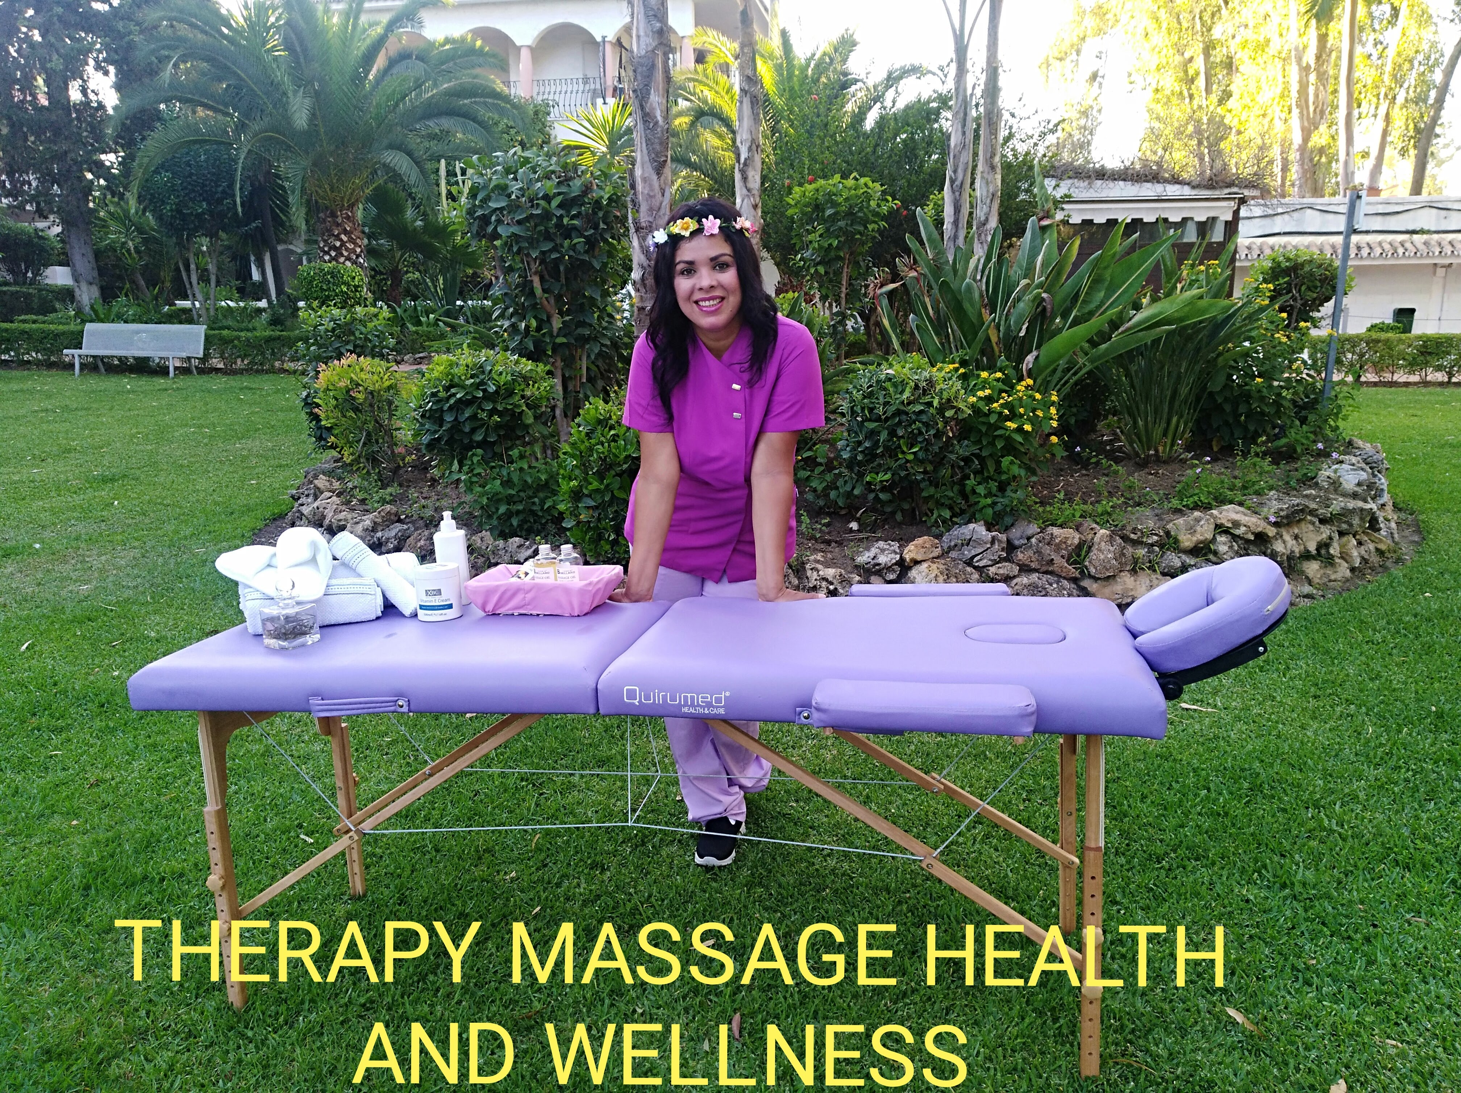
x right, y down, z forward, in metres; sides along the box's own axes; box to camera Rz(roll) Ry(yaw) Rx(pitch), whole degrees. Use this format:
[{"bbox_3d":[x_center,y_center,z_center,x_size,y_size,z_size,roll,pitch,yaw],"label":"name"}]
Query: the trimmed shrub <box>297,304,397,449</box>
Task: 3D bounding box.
[{"bbox_3d":[-2.236,-0.980,6.400,0.600,0.800,0.600,0,11,0],"label":"trimmed shrub"}]

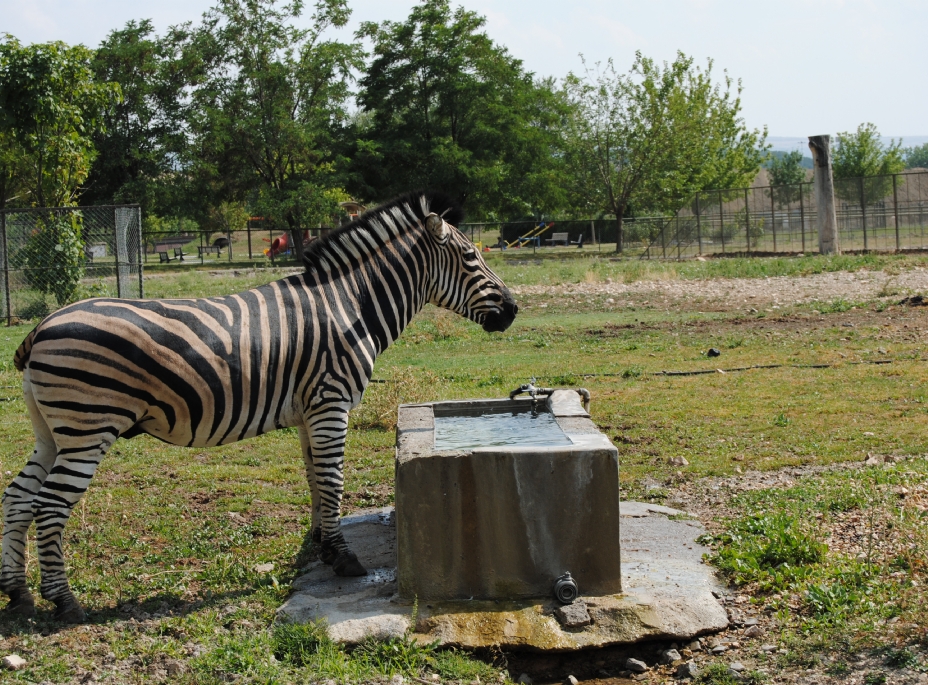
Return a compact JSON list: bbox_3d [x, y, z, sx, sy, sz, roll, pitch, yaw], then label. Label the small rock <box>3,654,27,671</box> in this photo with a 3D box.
[{"bbox_3d":[-1.623,1.150,8.430,0.080,0.045,0.070,-2,3,0],"label":"small rock"}]

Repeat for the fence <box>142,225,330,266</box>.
[{"bbox_3d":[-10.524,-4.454,108.000,9.000,1.700,0.100,-2,3,0],"label":"fence"}]

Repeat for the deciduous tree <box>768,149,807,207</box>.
[{"bbox_3d":[20.444,-9.394,148.000,2.600,5.300,2.600,-2,3,0],"label":"deciduous tree"}]

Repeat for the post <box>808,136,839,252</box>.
[{"bbox_3d":[11.581,-4.598,75.000,0.700,3.850,0.700,-2,3,0],"label":"post"}]

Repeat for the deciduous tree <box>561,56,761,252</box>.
[{"bbox_3d":[8.630,-8.154,101.000,8.300,8.400,7.800,-2,3,0],"label":"deciduous tree"}]

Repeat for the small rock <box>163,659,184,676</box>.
[{"bbox_3d":[-1.023,1.141,8.220,0.075,0.045,0.065,-2,3,0],"label":"small rock"}]

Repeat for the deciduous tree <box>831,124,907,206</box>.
[{"bbox_3d":[21.550,-8.605,125.000,3.800,6.000,3.700,-2,3,0],"label":"deciduous tree"}]

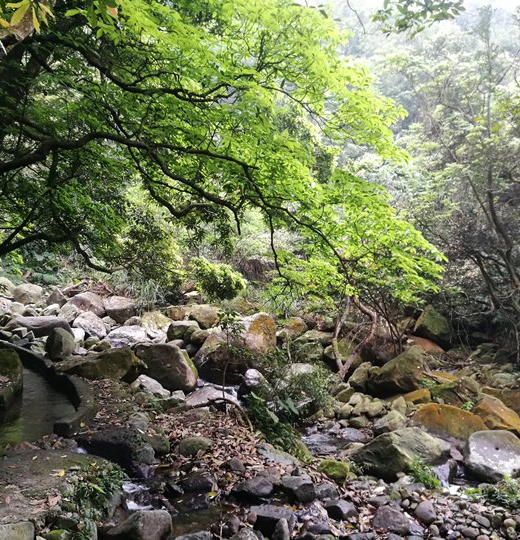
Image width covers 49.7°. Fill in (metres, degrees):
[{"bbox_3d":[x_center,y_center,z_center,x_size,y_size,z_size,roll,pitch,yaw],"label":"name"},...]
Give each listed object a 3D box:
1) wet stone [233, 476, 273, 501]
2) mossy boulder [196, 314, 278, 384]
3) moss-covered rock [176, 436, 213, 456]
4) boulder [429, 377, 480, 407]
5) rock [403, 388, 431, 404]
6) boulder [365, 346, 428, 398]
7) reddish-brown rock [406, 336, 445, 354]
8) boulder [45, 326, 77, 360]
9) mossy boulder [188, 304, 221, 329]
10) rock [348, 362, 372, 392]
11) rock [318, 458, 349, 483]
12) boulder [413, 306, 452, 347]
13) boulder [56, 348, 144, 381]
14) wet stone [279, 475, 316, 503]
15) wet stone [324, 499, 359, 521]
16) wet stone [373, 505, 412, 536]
[{"bbox_3d":[-0.059,1.984,5.100,0.380,0.210,0.280,0,3,-1],"label":"wet stone"},{"bbox_3d":[-0.362,1.160,8.300,1.200,0.950,1.050,0,2,-3],"label":"mossy boulder"},{"bbox_3d":[-0.577,1.560,4.950,0.310,0.150,0.240,0,5,0],"label":"moss-covered rock"},{"bbox_3d":[2.216,1.396,6.400,0.570,0.380,0.450,0,5,0],"label":"boulder"},{"bbox_3d":[2.006,1.628,7.200,0.360,0.170,0.300,1,2,16],"label":"rock"},{"bbox_3d":[1.896,1.424,7.800,0.880,0.600,0.750,1,2,14],"label":"boulder"},{"bbox_3d":[3.369,1.577,11.500,0.780,0.460,0.650,1,4,16],"label":"reddish-brown rock"},{"bbox_3d":[-3.473,1.283,9.800,0.540,0.580,0.500,-1,4,-20],"label":"boulder"},{"bbox_3d":[-1.285,1.088,13.000,0.740,0.550,0.600,0,3,-6],"label":"mossy boulder"},{"bbox_3d":[1.369,1.464,7.650,0.330,0.370,0.360,0,2,10],"label":"rock"},{"bbox_3d":[0.617,1.664,4.650,0.260,0.160,0.210,0,5,0],"label":"rock"},{"bbox_3d":[2.672,0.891,8.700,0.580,0.560,0.520,0,5,0],"label":"boulder"},{"bbox_3d":[-2.544,1.482,8.900,1.400,0.480,0.800,-1,4,-16],"label":"boulder"},{"bbox_3d":[0.288,1.634,4.200,0.260,0.170,0.220,0,2,4],"label":"wet stone"},{"bbox_3d":[0.581,1.716,4.000,0.230,0.120,0.180,0,5,0],"label":"wet stone"},{"bbox_3d":[0.920,1.750,3.900,0.260,0.140,0.200,0,5,0],"label":"wet stone"}]

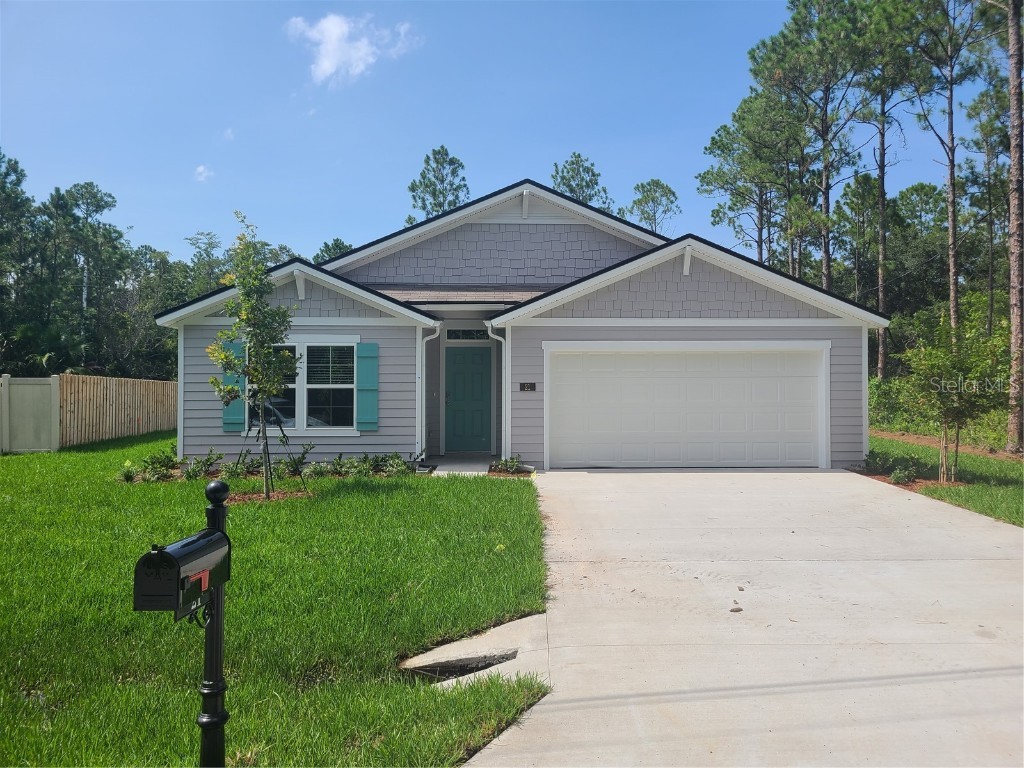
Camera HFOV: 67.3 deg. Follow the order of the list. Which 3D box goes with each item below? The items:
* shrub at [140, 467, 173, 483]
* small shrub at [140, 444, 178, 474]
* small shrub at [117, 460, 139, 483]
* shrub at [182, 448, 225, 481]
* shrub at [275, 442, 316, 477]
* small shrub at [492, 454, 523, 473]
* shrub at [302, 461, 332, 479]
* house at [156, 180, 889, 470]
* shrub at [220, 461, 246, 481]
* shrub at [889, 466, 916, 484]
[{"bbox_3d":[-5.824,1.483,12.600,0.524,0.254,0.446,0,0,0],"label":"shrub"},{"bbox_3d":[-6.050,1.296,13.200,0.652,0.499,0.520,0,0,0],"label":"small shrub"},{"bbox_3d":[-6.299,1.433,12.600,0.360,0.350,0.360,0,0,0],"label":"small shrub"},{"bbox_3d":[-5.174,1.350,12.900,0.704,0.521,0.520,0,0,0],"label":"shrub"},{"bbox_3d":[-3.671,1.286,13.100,0.681,0.562,0.520,0,0,0],"label":"shrub"},{"bbox_3d":[-0.078,1.370,13.250,0.517,0.301,0.439,0,0,0],"label":"small shrub"},{"bbox_3d":[-3.250,1.429,12.850,0.501,0.292,0.426,0,0,0],"label":"shrub"},{"bbox_3d":[0.190,-1.170,20.000,12.680,5.450,13.400,0,0,0],"label":"house"},{"bbox_3d":[-4.617,1.434,12.750,0.431,0.322,0.366,0,0,0],"label":"shrub"},{"bbox_3d":[6.347,1.487,12.500,0.455,0.284,0.387,0,0,0],"label":"shrub"}]

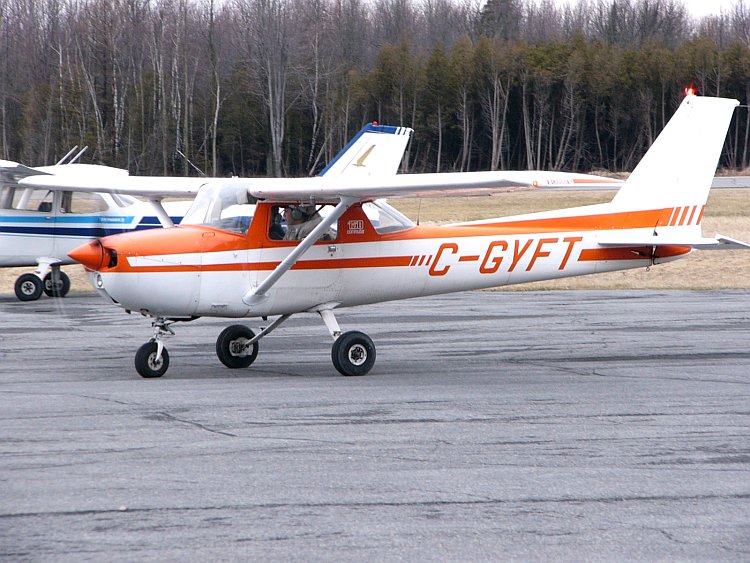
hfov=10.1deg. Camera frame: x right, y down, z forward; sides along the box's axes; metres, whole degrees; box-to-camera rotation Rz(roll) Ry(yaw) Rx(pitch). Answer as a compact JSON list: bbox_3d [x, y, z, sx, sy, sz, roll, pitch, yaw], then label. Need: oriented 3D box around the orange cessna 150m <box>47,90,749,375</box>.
[{"bbox_3d":[0.420,-0.490,39.900,7.300,2.620,10.170,-1,2,-29],"label":"orange cessna 150m"}]

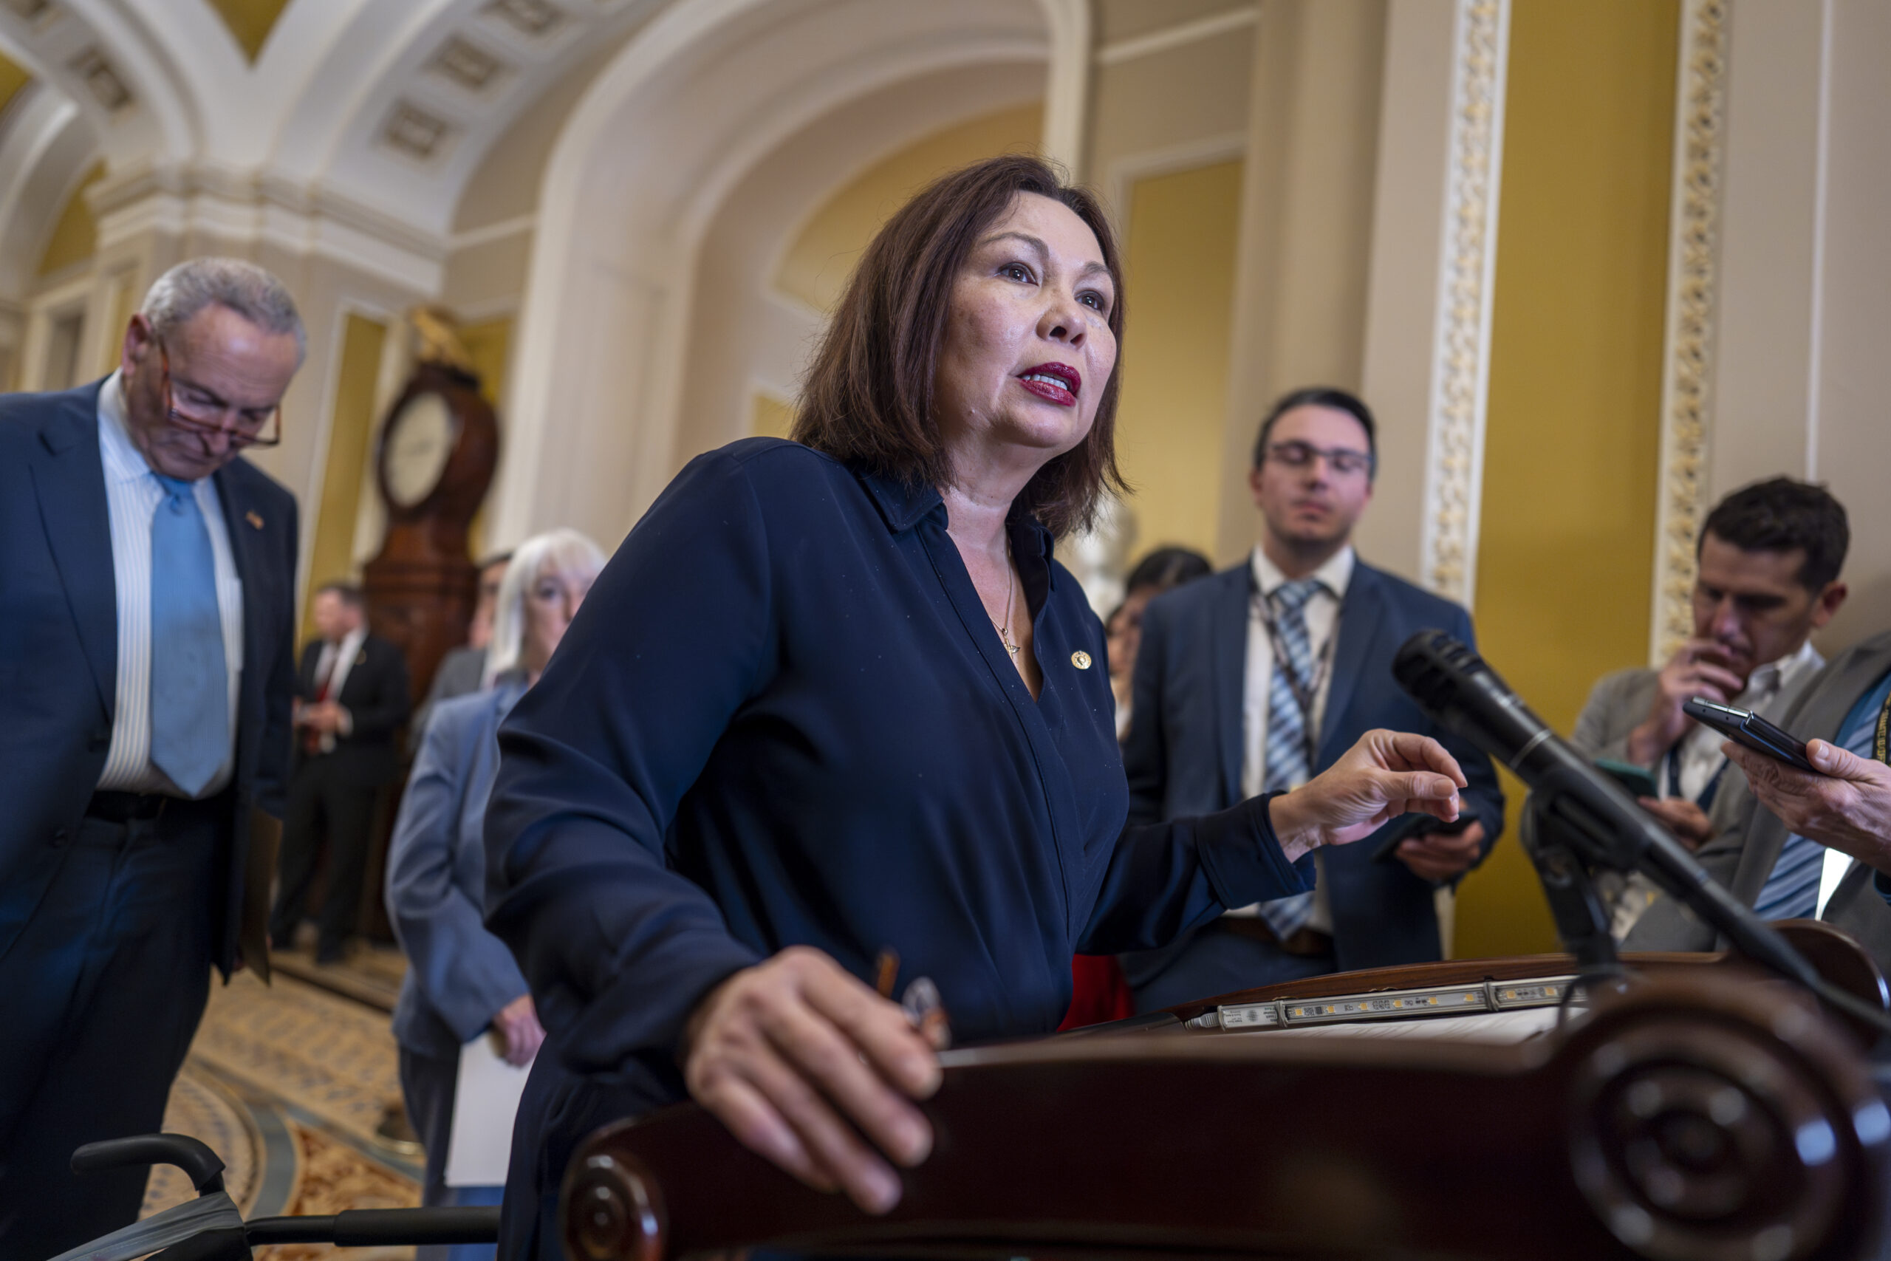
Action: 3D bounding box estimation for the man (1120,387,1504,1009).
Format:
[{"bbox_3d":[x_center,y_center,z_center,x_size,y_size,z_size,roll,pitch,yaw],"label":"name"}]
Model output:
[{"bbox_3d":[0.460,0.583,1.740,0.530,1.790,0.390,4,-6,17],"label":"man"}]

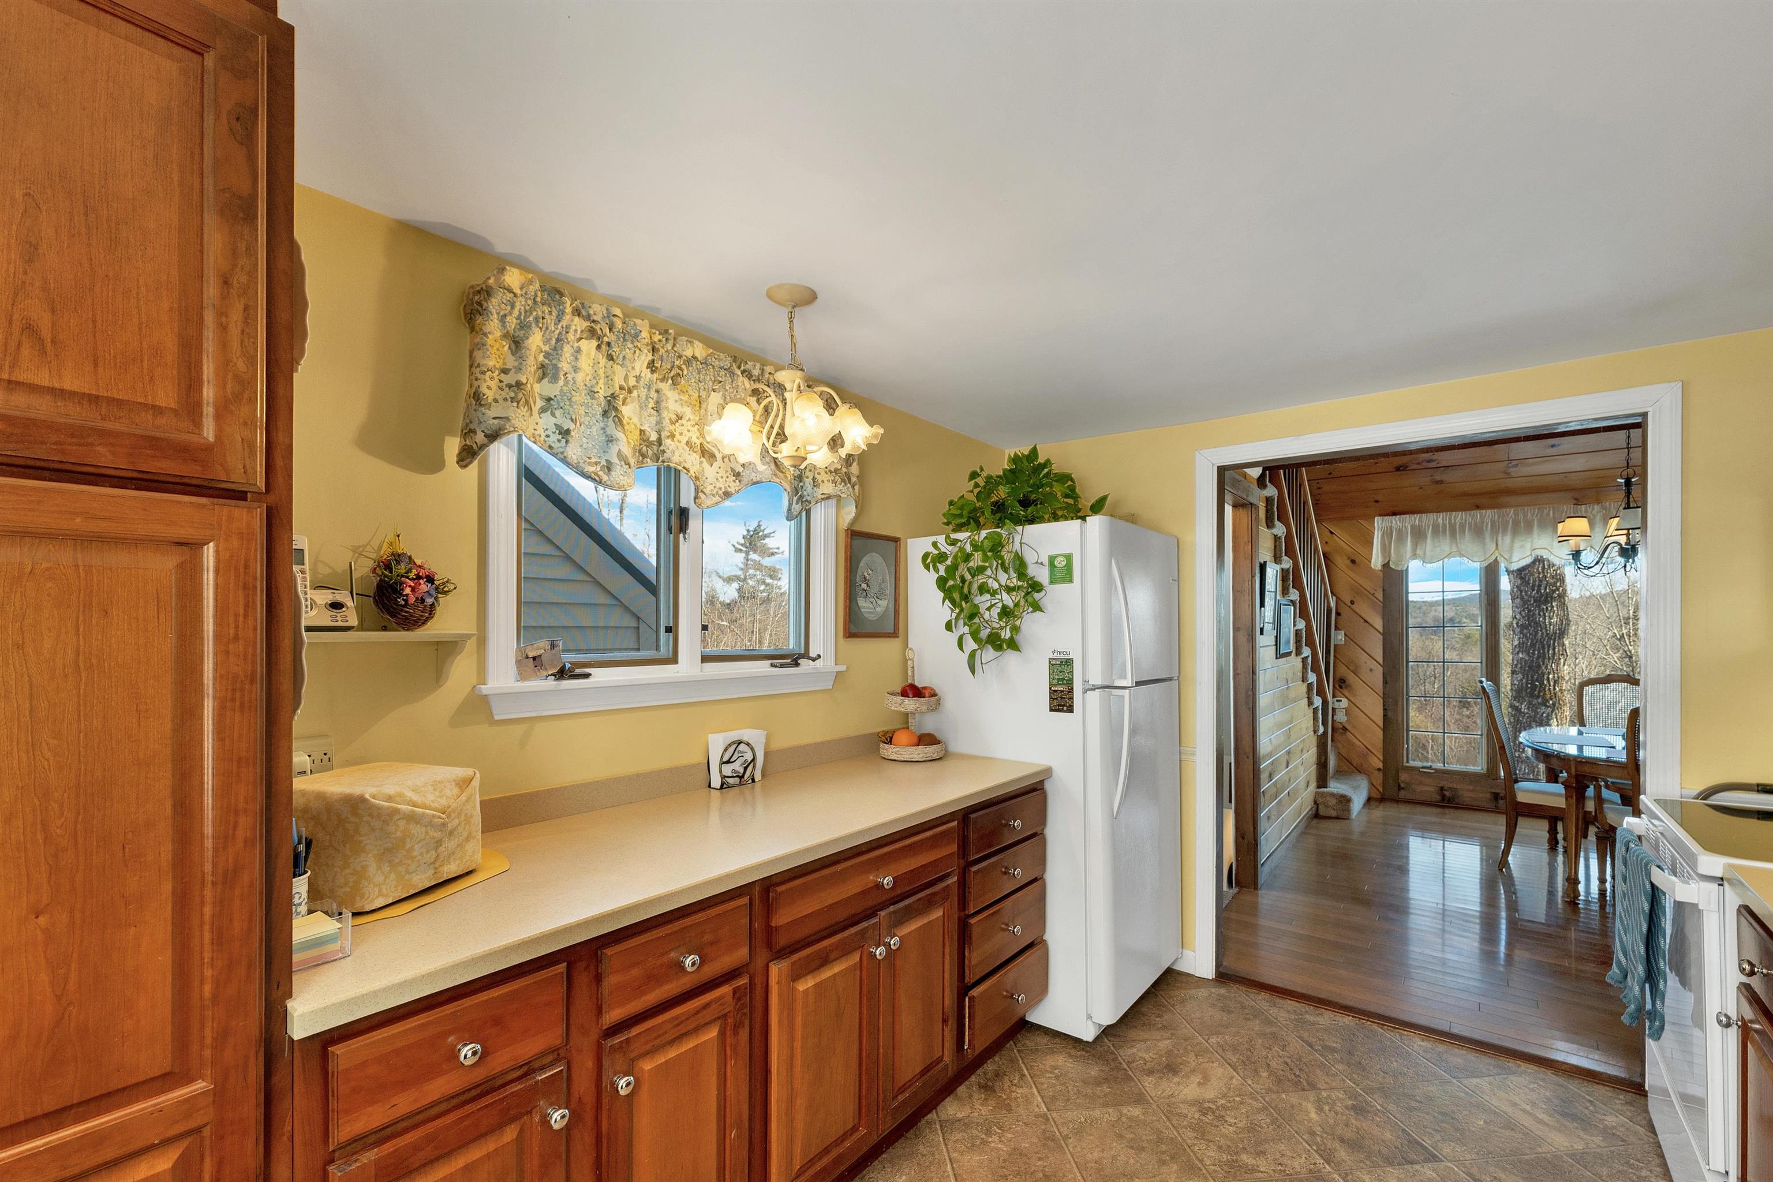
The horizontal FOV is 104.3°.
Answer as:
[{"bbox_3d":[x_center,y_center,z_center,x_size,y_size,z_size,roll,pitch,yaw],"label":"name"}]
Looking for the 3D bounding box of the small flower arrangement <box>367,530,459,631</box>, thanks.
[{"bbox_3d":[-0.988,-0.014,1.440,0.140,0.200,0.155,-1,-3,41],"label":"small flower arrangement"}]

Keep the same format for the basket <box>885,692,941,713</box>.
[{"bbox_3d":[0.105,0.430,2.631,0.207,0.062,0.207,1,-3,0],"label":"basket"}]

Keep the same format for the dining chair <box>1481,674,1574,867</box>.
[{"bbox_3d":[3.800,1.050,3.950,0.500,1.070,0.580,2,-3,-44],"label":"dining chair"}]

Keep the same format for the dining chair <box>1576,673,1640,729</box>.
[{"bbox_3d":[4.765,1.106,4.404,0.542,1.108,0.611,-2,-3,40],"label":"dining chair"}]

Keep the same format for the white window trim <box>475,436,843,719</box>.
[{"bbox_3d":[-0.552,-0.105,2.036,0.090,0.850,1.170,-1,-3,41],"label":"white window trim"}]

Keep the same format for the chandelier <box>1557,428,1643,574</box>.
[{"bbox_3d":[4.224,-0.517,3.944,0.571,0.830,0.571,-2,-3,40],"label":"chandelier"}]

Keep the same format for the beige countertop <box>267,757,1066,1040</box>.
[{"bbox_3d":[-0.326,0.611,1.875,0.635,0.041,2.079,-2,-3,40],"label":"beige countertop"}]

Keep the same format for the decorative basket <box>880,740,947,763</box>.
[{"bbox_3d":[0.100,0.579,2.560,0.245,0.060,0.245,0,-2,0],"label":"decorative basket"}]

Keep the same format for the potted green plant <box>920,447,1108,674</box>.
[{"bbox_3d":[0.516,-0.126,2.688,0.680,0.880,0.500,-1,-3,41],"label":"potted green plant"}]

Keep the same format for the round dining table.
[{"bbox_3d":[4.295,1.247,3.813,1.182,0.763,1.576,-2,-3,40],"label":"round dining table"}]

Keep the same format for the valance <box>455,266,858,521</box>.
[{"bbox_3d":[-0.539,-0.472,1.997,0.120,0.460,1.245,-1,-3,41],"label":"valance"}]

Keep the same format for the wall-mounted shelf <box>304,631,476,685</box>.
[{"bbox_3d":[-1.053,0.145,1.385,0.202,0.122,0.340,-2,-3,40],"label":"wall-mounted shelf"}]

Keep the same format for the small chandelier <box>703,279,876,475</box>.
[{"bbox_3d":[-0.237,-0.535,1.750,0.450,0.455,0.450,0,-2,0],"label":"small chandelier"}]

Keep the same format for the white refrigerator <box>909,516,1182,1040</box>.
[{"bbox_3d":[0.664,0.664,2.885,0.882,1.770,0.744,-2,-3,40],"label":"white refrigerator"}]

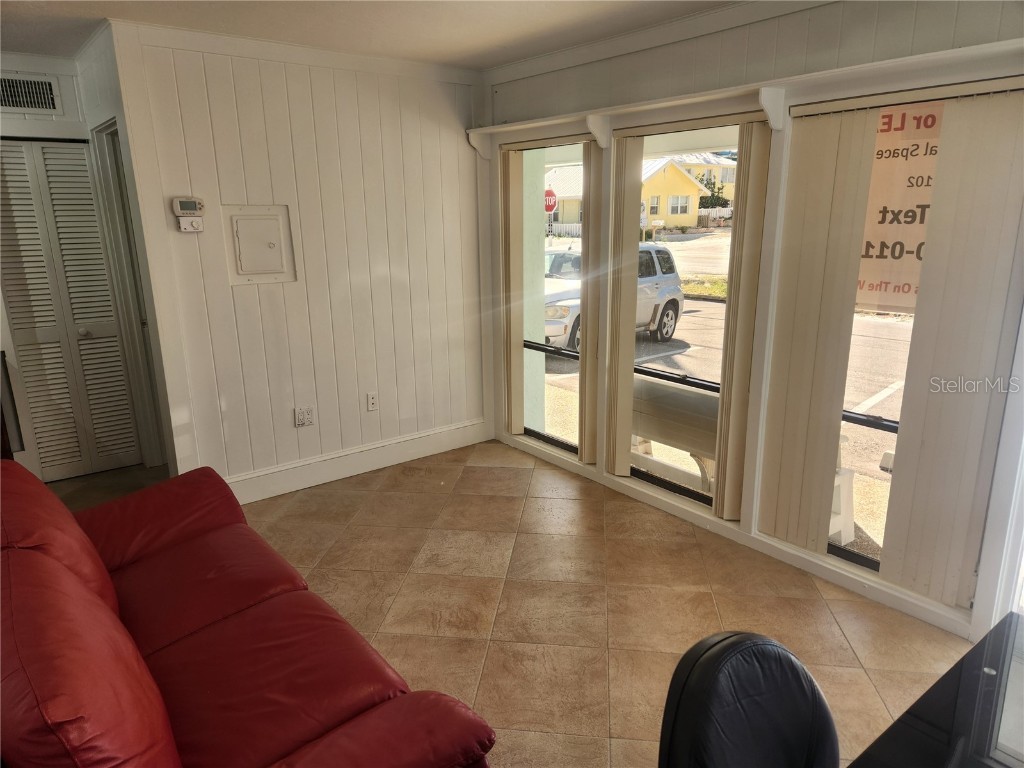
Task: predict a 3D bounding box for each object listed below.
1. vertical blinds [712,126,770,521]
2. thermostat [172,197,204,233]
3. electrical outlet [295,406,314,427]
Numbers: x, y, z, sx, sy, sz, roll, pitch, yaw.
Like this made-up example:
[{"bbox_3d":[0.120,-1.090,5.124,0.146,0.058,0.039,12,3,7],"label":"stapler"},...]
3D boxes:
[{"bbox_3d":[1.091,-0.237,3.240,0.078,1.893,0.135,-12,18,-36],"label":"vertical blinds"},{"bbox_3d":[-1.644,-0.860,3.460,0.143,0.168,0.035,-12,18,-36],"label":"thermostat"},{"bbox_3d":[-1.239,0.196,4.060,0.115,0.116,0.015,-12,18,-36],"label":"electrical outlet"}]

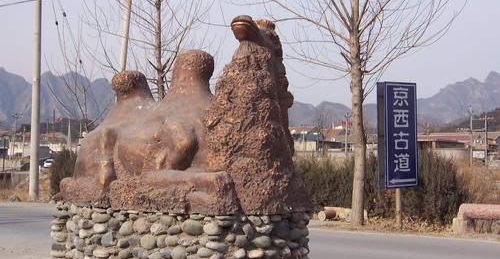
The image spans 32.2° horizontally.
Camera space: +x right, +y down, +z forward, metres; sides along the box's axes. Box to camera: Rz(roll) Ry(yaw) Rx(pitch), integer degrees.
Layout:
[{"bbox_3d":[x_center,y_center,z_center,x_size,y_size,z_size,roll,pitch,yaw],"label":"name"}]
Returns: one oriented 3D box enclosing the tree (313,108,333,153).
[{"bbox_3d":[10.875,0.000,130.000,3.000,6.900,3.000,0,-1,0],"label":"tree"}]

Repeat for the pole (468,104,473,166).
[{"bbox_3d":[28.494,0.775,112.000,0.330,8.100,0.330,0,-1,0],"label":"pole"}]

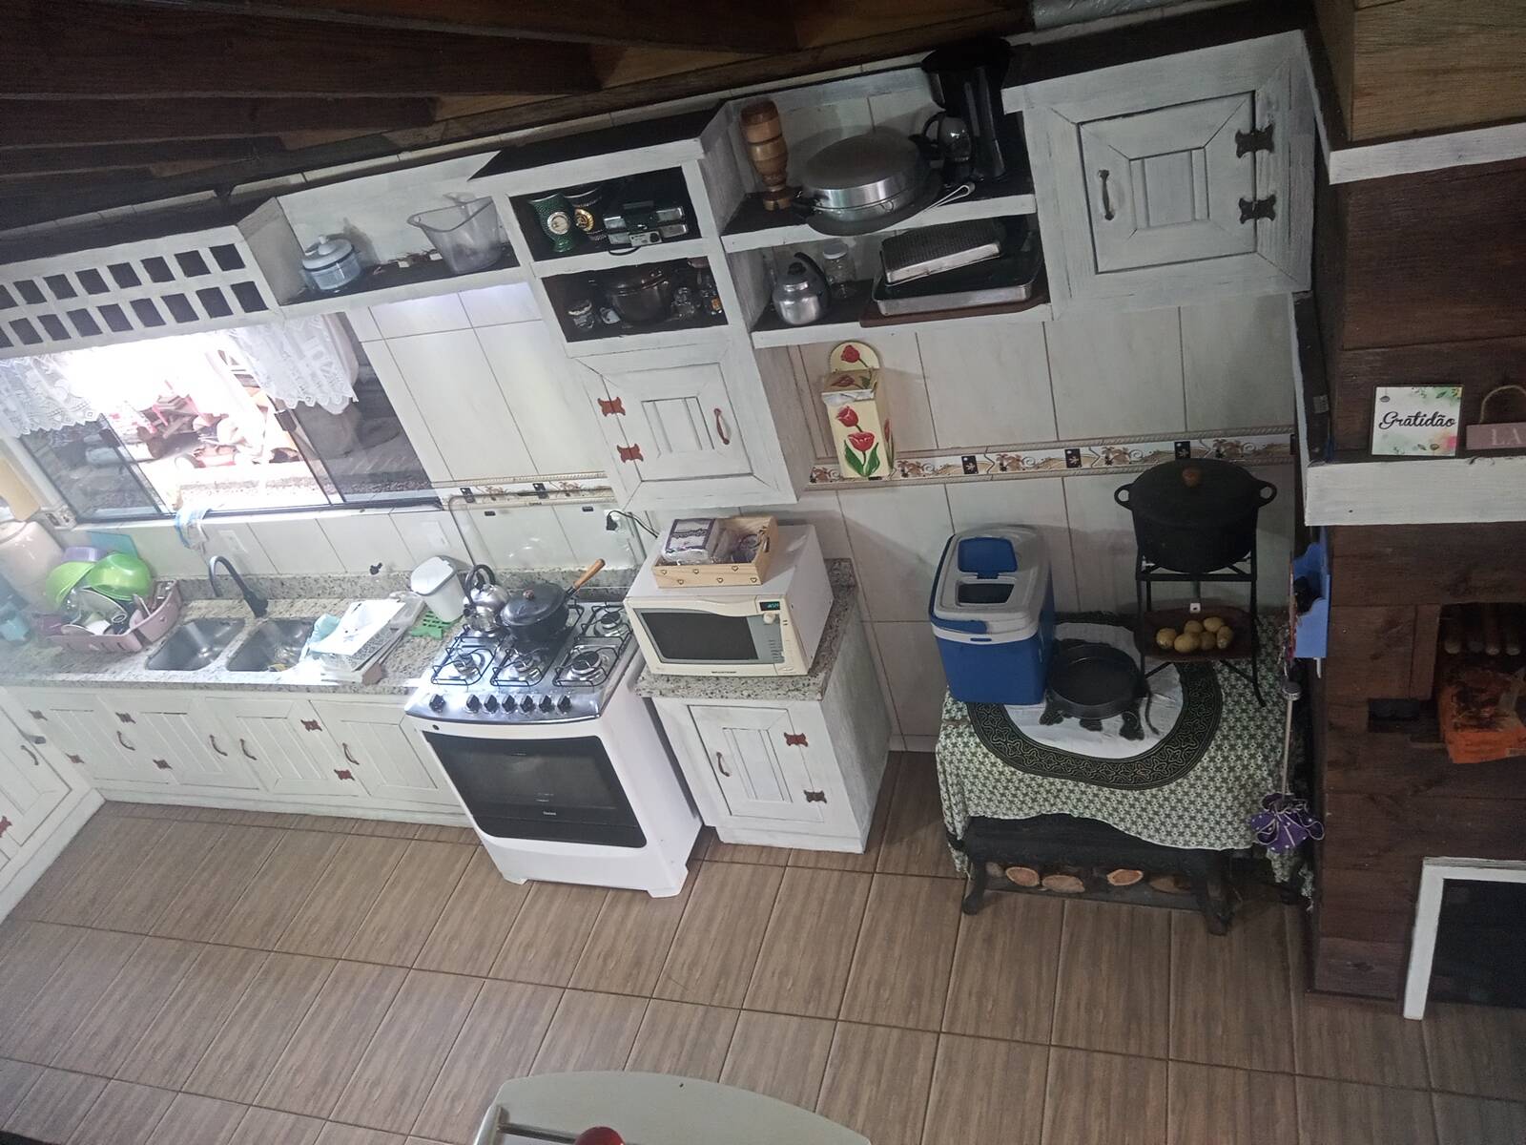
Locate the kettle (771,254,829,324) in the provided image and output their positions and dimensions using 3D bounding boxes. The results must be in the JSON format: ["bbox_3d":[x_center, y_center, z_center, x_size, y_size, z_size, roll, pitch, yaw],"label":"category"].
[{"bbox_3d":[0.092,-0.769,3.287,0.135,0.185,0.175,-40,40,-27],"label":"kettle"}]

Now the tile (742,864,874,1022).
[{"bbox_3d":[0.163,1.200,4.038,0.316,0.010,0.554,-1,39,22],"label":"tile"}]

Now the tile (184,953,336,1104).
[{"bbox_3d":[-1.856,1.679,4.587,0.332,0.010,0.582,-1,39,22],"label":"tile"}]

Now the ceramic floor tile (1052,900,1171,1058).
[{"bbox_3d":[1.050,1.177,3.671,0.316,0.010,0.554,-1,39,22],"label":"ceramic floor tile"}]

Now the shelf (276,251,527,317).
[{"bbox_3d":[-1.027,-0.884,3.676,0.890,0.048,0.237,-2,39,22],"label":"shelf"}]

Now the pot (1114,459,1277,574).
[{"bbox_3d":[1.131,-0.167,3.231,0.405,0.225,0.315,-1,39,22],"label":"pot"}]

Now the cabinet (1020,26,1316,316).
[{"bbox_3d":[0.963,-0.951,2.916,0.593,0.590,0.240,-1,39,22],"label":"cabinet"}]

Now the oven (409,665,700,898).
[{"bbox_3d":[-0.672,0.639,4.497,0.740,0.900,0.605,-1,39,22],"label":"oven"}]

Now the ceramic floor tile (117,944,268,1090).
[{"bbox_3d":[-2.064,1.607,4.492,0.316,0.010,0.554,-1,39,22],"label":"ceramic floor tile"}]

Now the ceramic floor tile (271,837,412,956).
[{"bbox_3d":[-1.611,1.246,4.773,0.320,0.010,0.559,-2,39,22],"label":"ceramic floor tile"}]

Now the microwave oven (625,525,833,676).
[{"bbox_3d":[-0.086,0.090,3.971,0.550,0.323,0.375,-2,39,22],"label":"microwave oven"}]

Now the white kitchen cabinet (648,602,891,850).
[{"bbox_3d":[0.070,0.565,4.530,0.598,0.776,0.496,-1,39,22],"label":"white kitchen cabinet"}]

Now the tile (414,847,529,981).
[{"bbox_3d":[-1.071,1.291,4.752,0.332,0.010,0.582,-1,39,22],"label":"tile"}]

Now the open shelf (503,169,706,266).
[{"bbox_3d":[-0.382,-0.999,3.323,0.527,0.215,0.237,-2,39,22],"label":"open shelf"}]

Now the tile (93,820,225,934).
[{"bbox_3d":[-2.548,1.293,5.243,0.326,0.010,0.570,-1,39,22],"label":"tile"}]

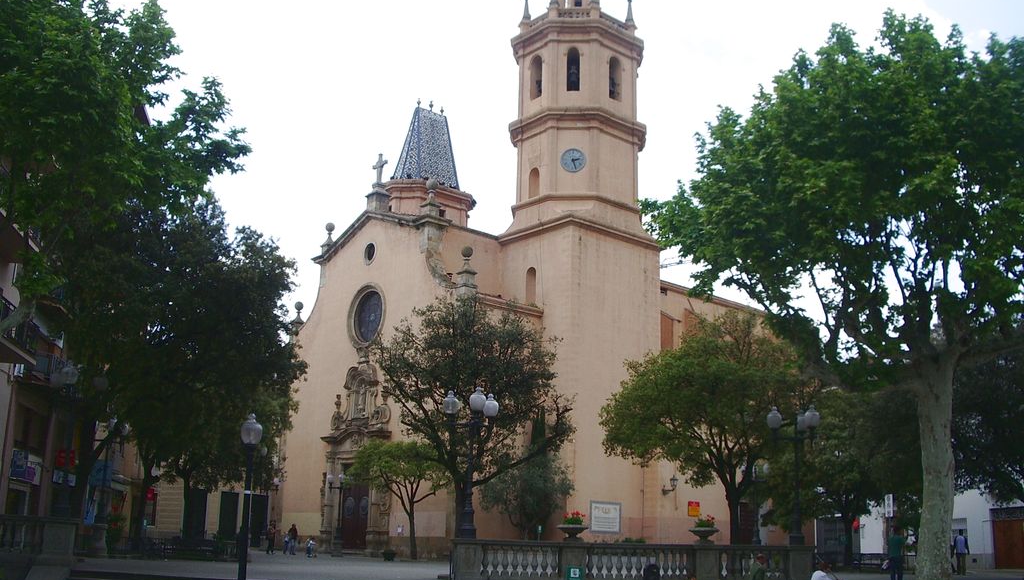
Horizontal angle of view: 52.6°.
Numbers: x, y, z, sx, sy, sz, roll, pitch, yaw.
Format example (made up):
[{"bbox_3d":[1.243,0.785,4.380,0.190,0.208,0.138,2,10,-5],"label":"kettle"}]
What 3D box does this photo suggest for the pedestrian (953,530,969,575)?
[{"bbox_3d":[17.278,10.138,39.983,0.520,1.674,0.360,1,-13,3],"label":"pedestrian"}]

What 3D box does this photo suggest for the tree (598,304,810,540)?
[{"bbox_3d":[6.215,4.841,32.918,6.500,8.417,6.300,1,-13,0],"label":"tree"}]

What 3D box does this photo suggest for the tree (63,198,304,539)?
[{"bbox_3d":[-11.422,2.798,35.776,8.910,12.850,8.460,2,-14,0],"label":"tree"}]

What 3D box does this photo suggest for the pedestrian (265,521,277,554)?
[{"bbox_3d":[-11.530,11.822,49.433,0.380,1.640,0.500,-1,-14,12],"label":"pedestrian"}]

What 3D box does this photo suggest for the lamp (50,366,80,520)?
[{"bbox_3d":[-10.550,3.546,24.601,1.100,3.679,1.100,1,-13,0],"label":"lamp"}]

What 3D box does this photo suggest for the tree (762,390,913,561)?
[{"bbox_3d":[13.166,7.590,42.281,5.900,7.160,5.800,1,-13,0],"label":"tree"}]

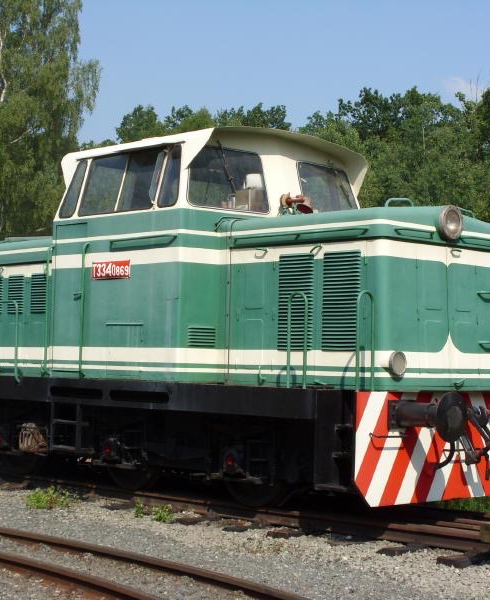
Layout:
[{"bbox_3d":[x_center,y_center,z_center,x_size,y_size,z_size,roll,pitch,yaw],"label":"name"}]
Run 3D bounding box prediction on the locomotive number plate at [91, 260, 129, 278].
[{"bbox_3d":[-1.501,-0.336,17.823,0.020,0.195,0.675,3,-3,-43],"label":"locomotive number plate"}]

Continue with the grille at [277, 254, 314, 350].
[{"bbox_3d":[0.525,0.032,16.392,0.040,0.975,0.500,3,-3,-43],"label":"grille"}]

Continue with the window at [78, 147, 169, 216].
[{"bbox_3d":[-1.376,-1.298,17.885,0.050,0.690,1.370,23,-16,-41],"label":"window"}]

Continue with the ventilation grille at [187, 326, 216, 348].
[{"bbox_3d":[-0.453,0.401,17.065,0.346,0.213,0.035,2,-2,-35],"label":"ventilation grille"}]

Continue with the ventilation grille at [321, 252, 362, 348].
[{"bbox_3d":[0.961,0.012,15.928,0.040,0.985,0.495,3,-3,-43],"label":"ventilation grille"}]

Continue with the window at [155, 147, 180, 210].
[{"bbox_3d":[-0.762,-1.323,17.154,0.050,0.723,0.376,24,-17,-41],"label":"window"}]

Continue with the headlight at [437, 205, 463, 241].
[{"bbox_3d":[2.062,-0.779,16.187,0.350,0.350,0.130,3,-3,-43],"label":"headlight"}]

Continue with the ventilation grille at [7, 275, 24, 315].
[{"bbox_3d":[-2.835,-0.054,19.781,0.035,0.480,0.332,5,-4,-43],"label":"ventilation grille"}]

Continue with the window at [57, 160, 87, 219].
[{"bbox_3d":[-1.991,-1.278,18.535,0.050,0.670,0.320,23,-16,-41],"label":"window"}]

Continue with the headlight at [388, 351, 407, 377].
[{"bbox_3d":[1.469,0.626,15.371,0.238,0.238,0.110,3,-3,-44],"label":"headlight"}]

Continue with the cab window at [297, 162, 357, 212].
[{"bbox_3d":[0.991,-1.240,18.570,0.050,0.733,1.069,-18,-13,36],"label":"cab window"}]

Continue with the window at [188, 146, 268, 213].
[{"bbox_3d":[-0.197,-1.314,17.393,1.049,0.733,0.050,2,-16,-35],"label":"window"}]

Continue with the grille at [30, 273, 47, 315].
[{"bbox_3d":[-2.504,-0.074,19.433,0.035,0.480,0.332,5,-4,-43],"label":"grille"}]

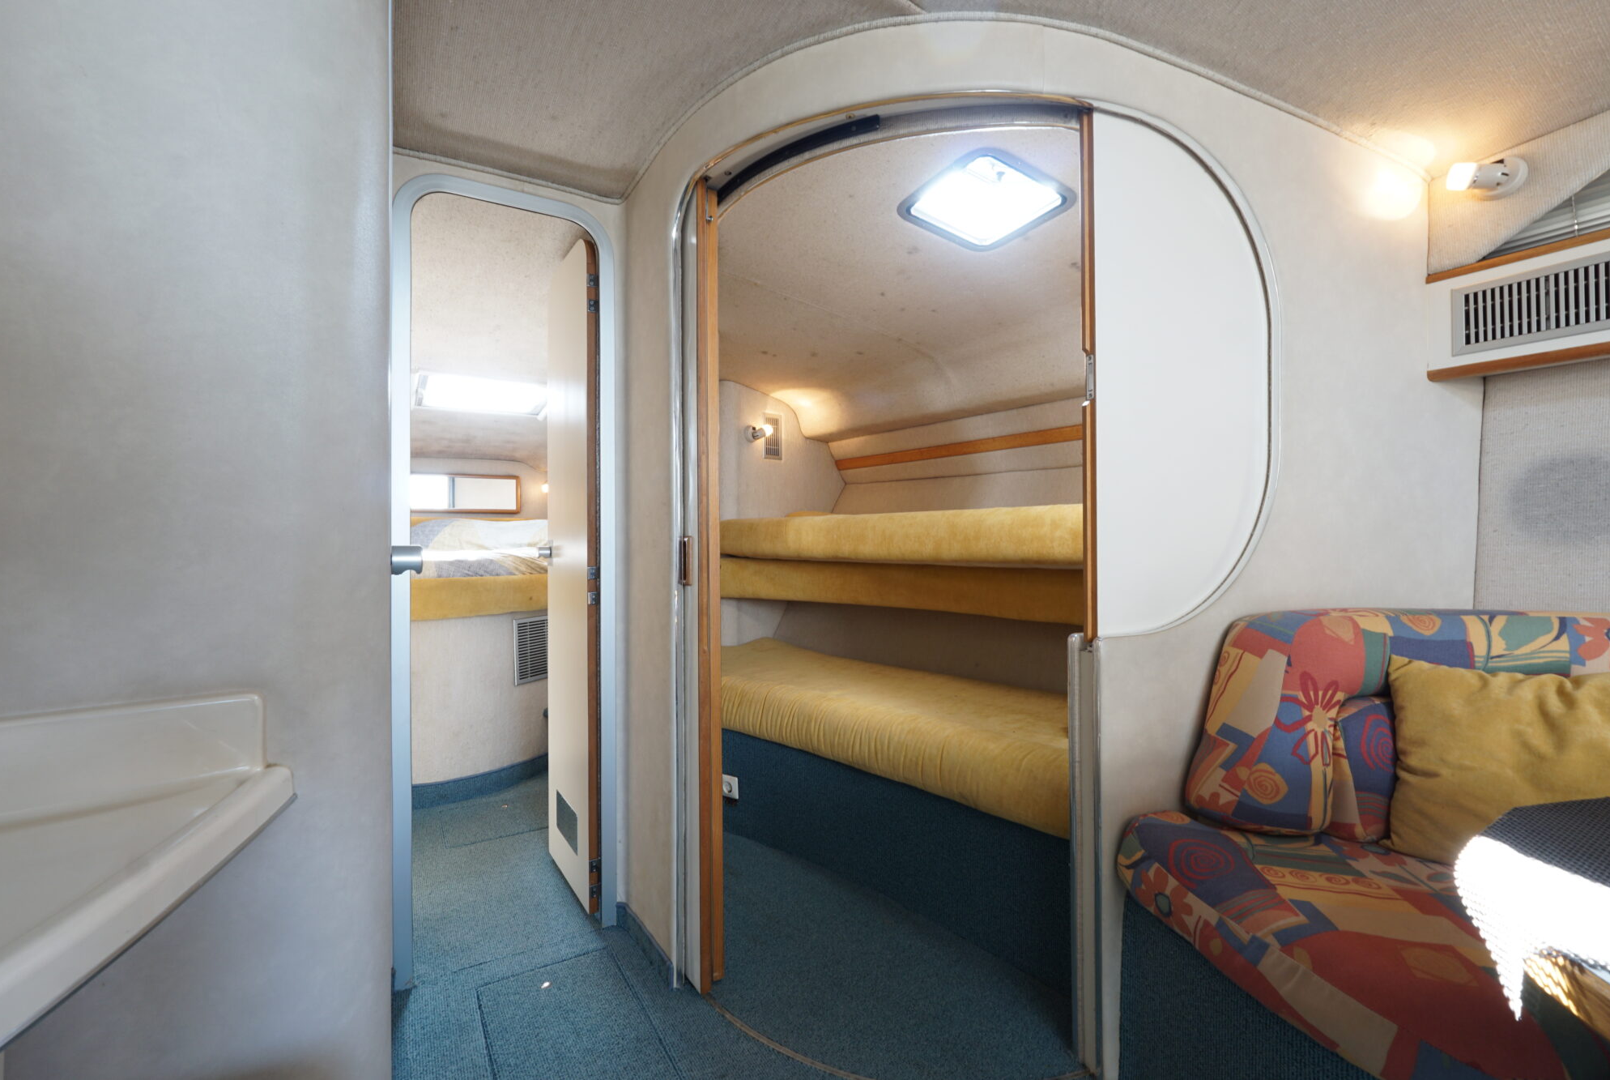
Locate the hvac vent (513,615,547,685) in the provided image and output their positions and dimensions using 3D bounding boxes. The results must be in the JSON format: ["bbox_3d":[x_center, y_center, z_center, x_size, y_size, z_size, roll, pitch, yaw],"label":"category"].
[{"bbox_3d":[-1.177,0.480,2.946,0.020,0.273,0.210,0,0,27],"label":"hvac vent"}]

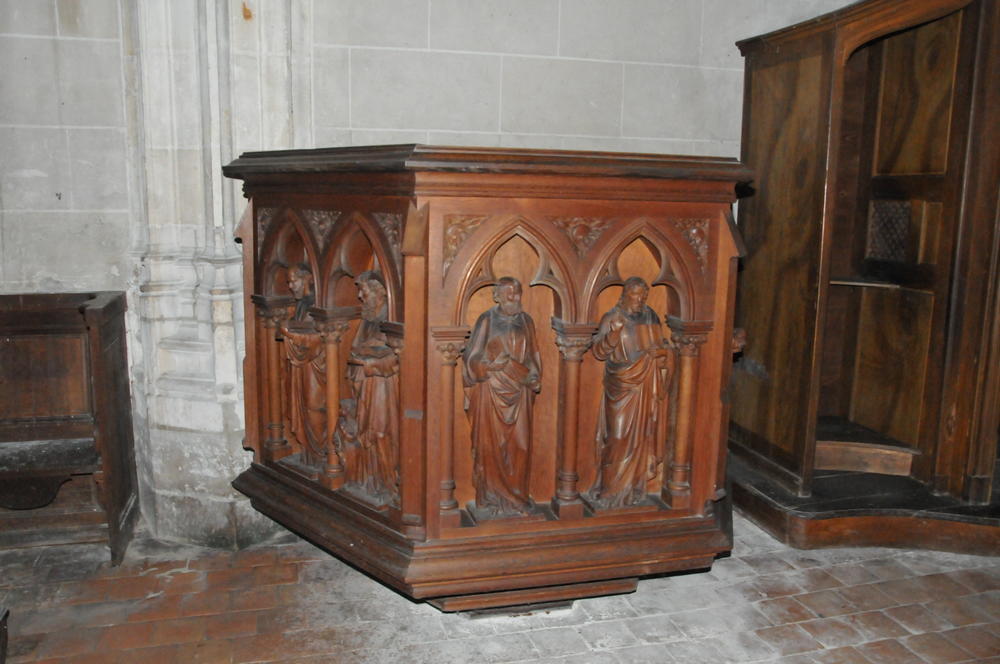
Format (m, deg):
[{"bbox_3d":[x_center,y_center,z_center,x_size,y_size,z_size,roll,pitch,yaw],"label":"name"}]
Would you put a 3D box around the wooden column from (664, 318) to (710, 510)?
[{"bbox_3d":[0.525,0.234,2.167,0.098,0.543,0.112,-1,10,-14],"label":"wooden column"}]

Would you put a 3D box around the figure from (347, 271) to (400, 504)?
[{"bbox_3d":[-0.359,0.160,2.144,0.193,0.657,0.105,10,13,43],"label":"figure"}]

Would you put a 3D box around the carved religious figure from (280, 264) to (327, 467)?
[{"bbox_3d":[-0.611,0.112,2.379,0.190,0.654,0.105,10,13,43],"label":"carved religious figure"}]

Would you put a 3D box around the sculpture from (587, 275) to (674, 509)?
[{"bbox_3d":[0.352,0.177,2.130,0.207,0.659,0.105,-1,10,-14],"label":"sculpture"}]

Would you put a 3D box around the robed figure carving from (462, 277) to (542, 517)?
[{"bbox_3d":[0.009,0.185,2.047,0.207,0.657,0.105,-1,10,-14],"label":"robed figure carving"}]

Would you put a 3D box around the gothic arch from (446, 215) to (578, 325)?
[{"bbox_3d":[0.038,-0.163,1.968,0.335,0.287,0.087,-1,10,-14],"label":"gothic arch"}]

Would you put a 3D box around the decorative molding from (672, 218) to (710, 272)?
[{"bbox_3d":[0.520,-0.231,2.040,0.106,0.147,0.025,-1,10,-14],"label":"decorative molding"}]

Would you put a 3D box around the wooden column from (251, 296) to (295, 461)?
[{"bbox_3d":[-0.735,0.150,2.483,0.095,0.543,0.112,10,13,43],"label":"wooden column"}]

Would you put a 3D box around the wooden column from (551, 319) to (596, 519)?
[{"bbox_3d":[0.191,0.240,2.086,0.099,0.543,0.112,-1,10,-14],"label":"wooden column"}]

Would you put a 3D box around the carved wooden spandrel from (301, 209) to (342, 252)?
[{"bbox_3d":[-0.553,-0.313,2.332,0.210,0.134,0.030,11,13,43],"label":"carved wooden spandrel"}]

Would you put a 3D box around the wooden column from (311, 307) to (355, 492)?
[{"bbox_3d":[-0.499,0.194,2.263,0.095,0.543,0.112,10,13,43],"label":"wooden column"}]

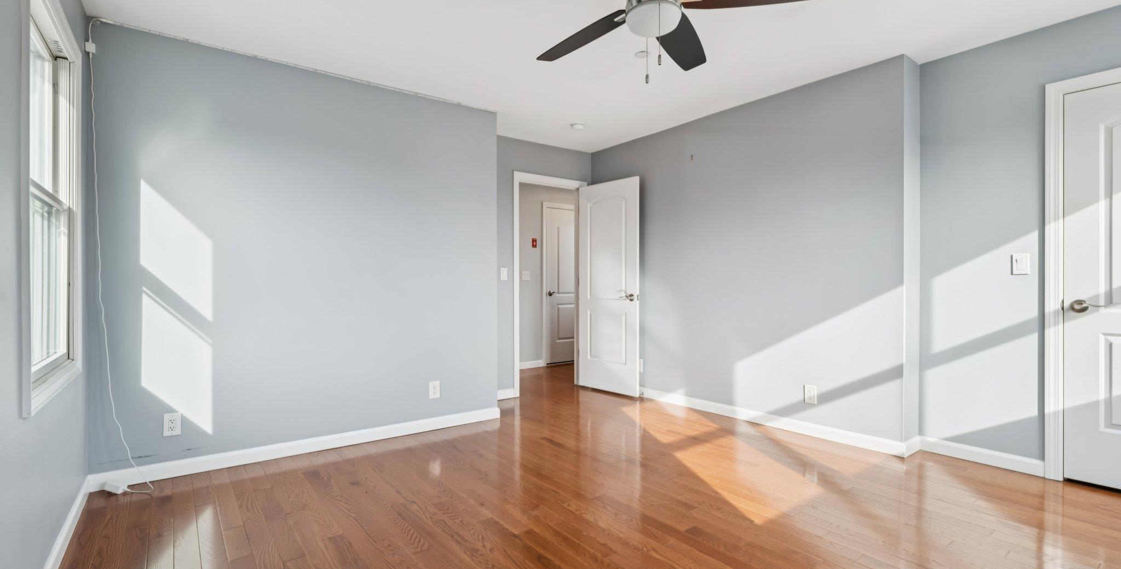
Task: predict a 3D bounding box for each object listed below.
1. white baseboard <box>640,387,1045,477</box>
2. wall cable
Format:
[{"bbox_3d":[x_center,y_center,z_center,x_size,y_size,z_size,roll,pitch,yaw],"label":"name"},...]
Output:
[{"bbox_3d":[1.646,1.003,3.749,0.270,0.093,2.870,0,0,-38],"label":"white baseboard"},{"bbox_3d":[-2.259,-0.151,2.558,0.265,2.425,0.140,0,0,-38],"label":"wall cable"}]

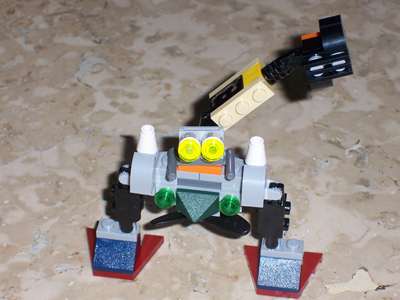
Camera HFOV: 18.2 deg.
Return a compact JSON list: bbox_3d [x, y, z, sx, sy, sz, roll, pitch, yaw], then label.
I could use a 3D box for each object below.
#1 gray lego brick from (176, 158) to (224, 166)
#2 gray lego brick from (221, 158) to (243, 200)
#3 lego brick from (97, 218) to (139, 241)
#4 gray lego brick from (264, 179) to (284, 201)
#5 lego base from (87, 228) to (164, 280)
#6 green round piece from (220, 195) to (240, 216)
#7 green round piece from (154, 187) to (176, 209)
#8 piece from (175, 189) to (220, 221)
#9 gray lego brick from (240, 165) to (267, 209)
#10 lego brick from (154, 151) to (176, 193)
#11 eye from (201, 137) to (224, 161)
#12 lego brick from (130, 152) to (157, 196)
[{"bbox_3d":[0.000,0.002,0.449,0.016,0.003,0.009,1,38,1],"label":"gray lego brick"},{"bbox_3d":[0.012,0.012,0.455,0.008,0.011,0.015,5,38,6],"label":"gray lego brick"},{"bbox_3d":[-0.032,0.031,0.491,0.016,0.005,0.008,6,37,6],"label":"lego brick"},{"bbox_3d":[0.027,0.014,0.454,0.007,0.008,0.008,5,38,6],"label":"gray lego brick"},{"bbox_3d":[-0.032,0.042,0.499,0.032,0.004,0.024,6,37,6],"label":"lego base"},{"bbox_3d":[0.011,0.020,0.448,0.008,0.008,0.004,5,38,6],"label":"green round piece"},{"bbox_3d":[-0.013,0.018,0.460,0.008,0.008,0.005,6,37,6],"label":"green round piece"},{"bbox_3d":[-0.001,0.021,0.459,0.016,0.010,0.009,6,37,6],"label":"piece"},{"bbox_3d":[0.020,0.011,0.452,0.008,0.013,0.016,5,38,6],"label":"gray lego brick"},{"bbox_3d":[-0.012,0.008,0.459,0.008,0.011,0.008,6,37,6],"label":"lego brick"},{"bbox_3d":[0.004,0.000,0.440,0.008,0.008,0.005,4,6,3],"label":"eye"},{"bbox_3d":[-0.021,0.009,0.462,0.008,0.013,0.010,6,37,6],"label":"lego brick"}]

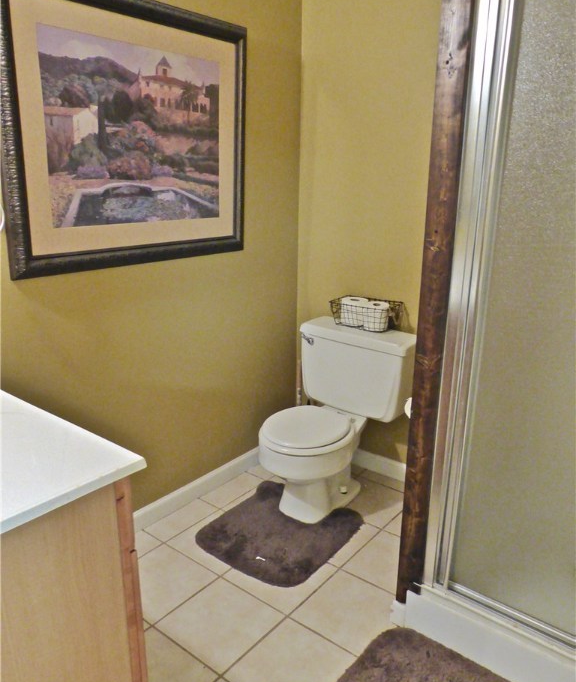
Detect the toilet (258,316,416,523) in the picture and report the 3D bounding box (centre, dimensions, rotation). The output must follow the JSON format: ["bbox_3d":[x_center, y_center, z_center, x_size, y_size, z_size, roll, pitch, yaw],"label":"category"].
[{"bbox_3d":[0.157,0.353,2.404,0.530,0.735,0.707,13,20,37],"label":"toilet"}]

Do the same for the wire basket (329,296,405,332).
[{"bbox_3d":[0.354,-0.121,2.512,0.285,0.115,0.180,10,19,31],"label":"wire basket"}]

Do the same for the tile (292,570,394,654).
[{"bbox_3d":[0.215,0.902,1.843,0.302,0.010,0.302,13,20,37],"label":"tile"}]

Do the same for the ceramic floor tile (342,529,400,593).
[{"bbox_3d":[0.407,0.838,2.072,0.302,0.010,0.302,13,20,37],"label":"ceramic floor tile"}]

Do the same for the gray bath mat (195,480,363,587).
[{"bbox_3d":[-0.031,0.766,2.257,0.530,0.020,0.597,11,19,33],"label":"gray bath mat"}]

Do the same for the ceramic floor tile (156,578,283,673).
[{"bbox_3d":[-0.215,0.913,1.798,0.302,0.010,0.302,13,20,37],"label":"ceramic floor tile"}]

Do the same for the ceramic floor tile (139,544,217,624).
[{"bbox_3d":[-0.454,0.858,1.982,0.302,0.010,0.302,13,20,37],"label":"ceramic floor tile"}]

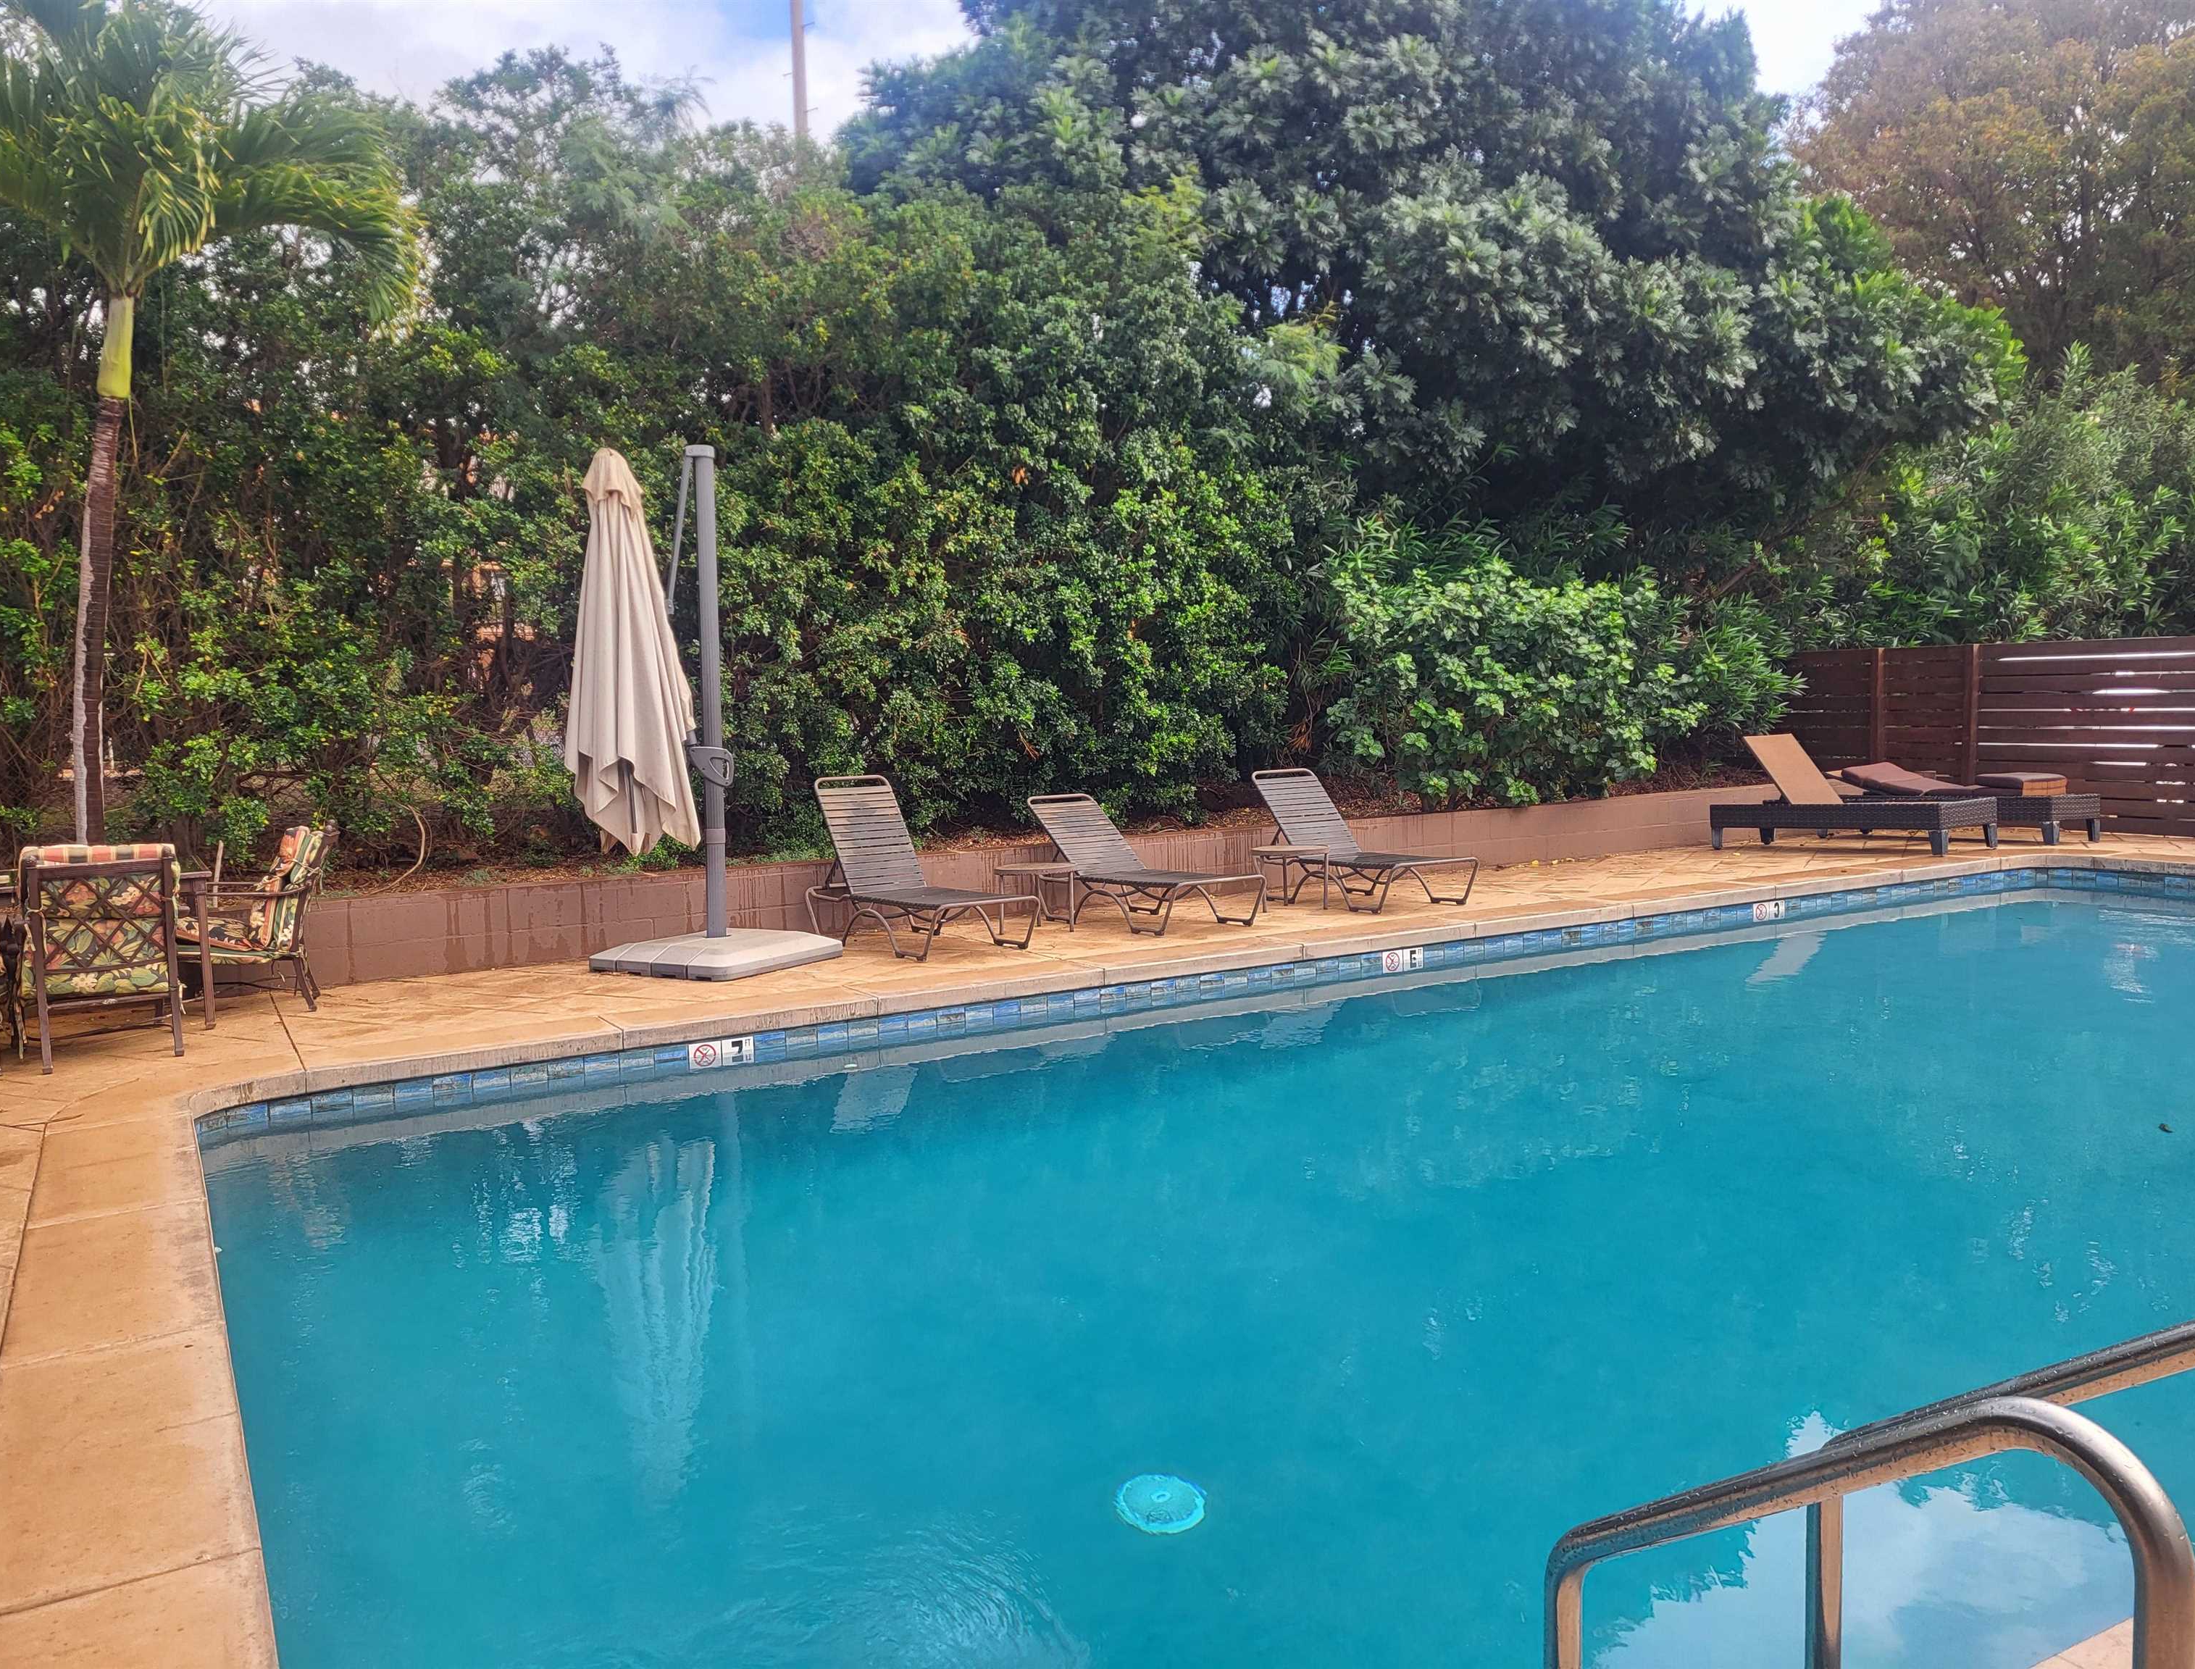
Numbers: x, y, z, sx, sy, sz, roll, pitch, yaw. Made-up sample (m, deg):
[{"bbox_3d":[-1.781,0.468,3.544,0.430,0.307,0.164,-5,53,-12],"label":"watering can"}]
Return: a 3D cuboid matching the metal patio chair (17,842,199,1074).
[{"bbox_3d":[-4.198,0.491,7.061,0.598,0.884,0.627,-6,7,-40],"label":"metal patio chair"}]

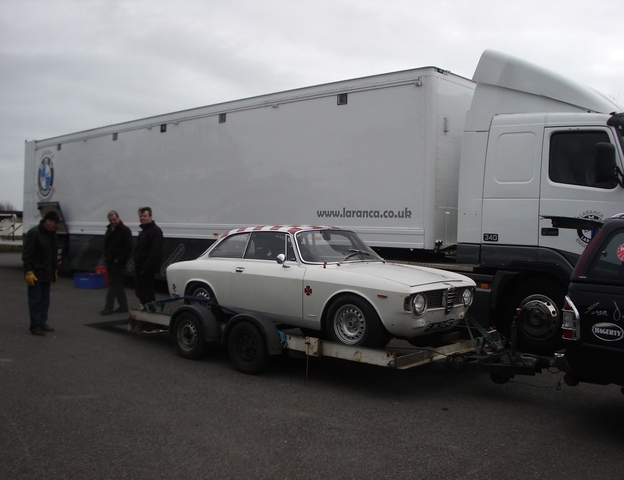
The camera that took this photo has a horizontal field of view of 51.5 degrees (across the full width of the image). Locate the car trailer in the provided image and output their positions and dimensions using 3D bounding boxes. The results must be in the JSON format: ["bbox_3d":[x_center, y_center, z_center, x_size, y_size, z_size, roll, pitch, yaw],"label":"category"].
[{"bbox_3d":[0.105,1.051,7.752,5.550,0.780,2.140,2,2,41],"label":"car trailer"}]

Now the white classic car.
[{"bbox_3d":[-0.109,0.457,7.934,4.080,1.270,1.580,4,3,41],"label":"white classic car"}]

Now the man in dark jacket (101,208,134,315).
[{"bbox_3d":[-3.423,0.384,11.300,0.530,1.800,0.380,2,1,27],"label":"man in dark jacket"}]

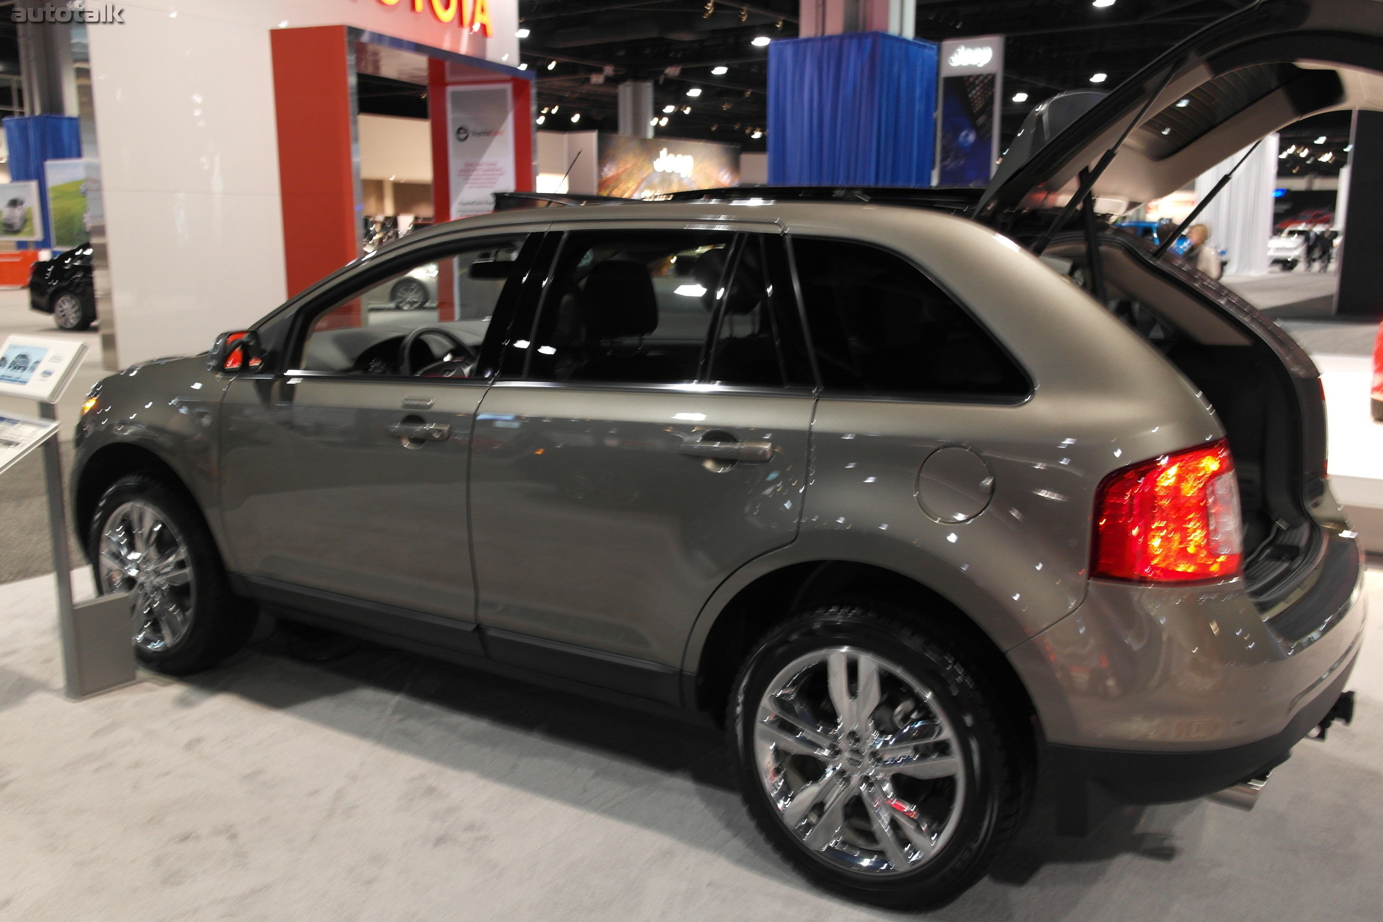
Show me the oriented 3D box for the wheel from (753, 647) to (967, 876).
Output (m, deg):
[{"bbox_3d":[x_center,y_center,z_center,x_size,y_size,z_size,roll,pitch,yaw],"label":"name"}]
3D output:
[{"bbox_3d":[0.430,0.691,2.779,0.545,0.545,0.190,7,13,32],"label":"wheel"}]

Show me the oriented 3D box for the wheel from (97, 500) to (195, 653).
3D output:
[{"bbox_3d":[-1.938,0.408,4.292,0.545,0.545,0.190,7,13,32],"label":"wheel"}]

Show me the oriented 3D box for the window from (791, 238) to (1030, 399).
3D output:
[{"bbox_3d":[0.480,-0.322,2.605,0.604,0.374,0.050,6,-10,28],"label":"window"}]

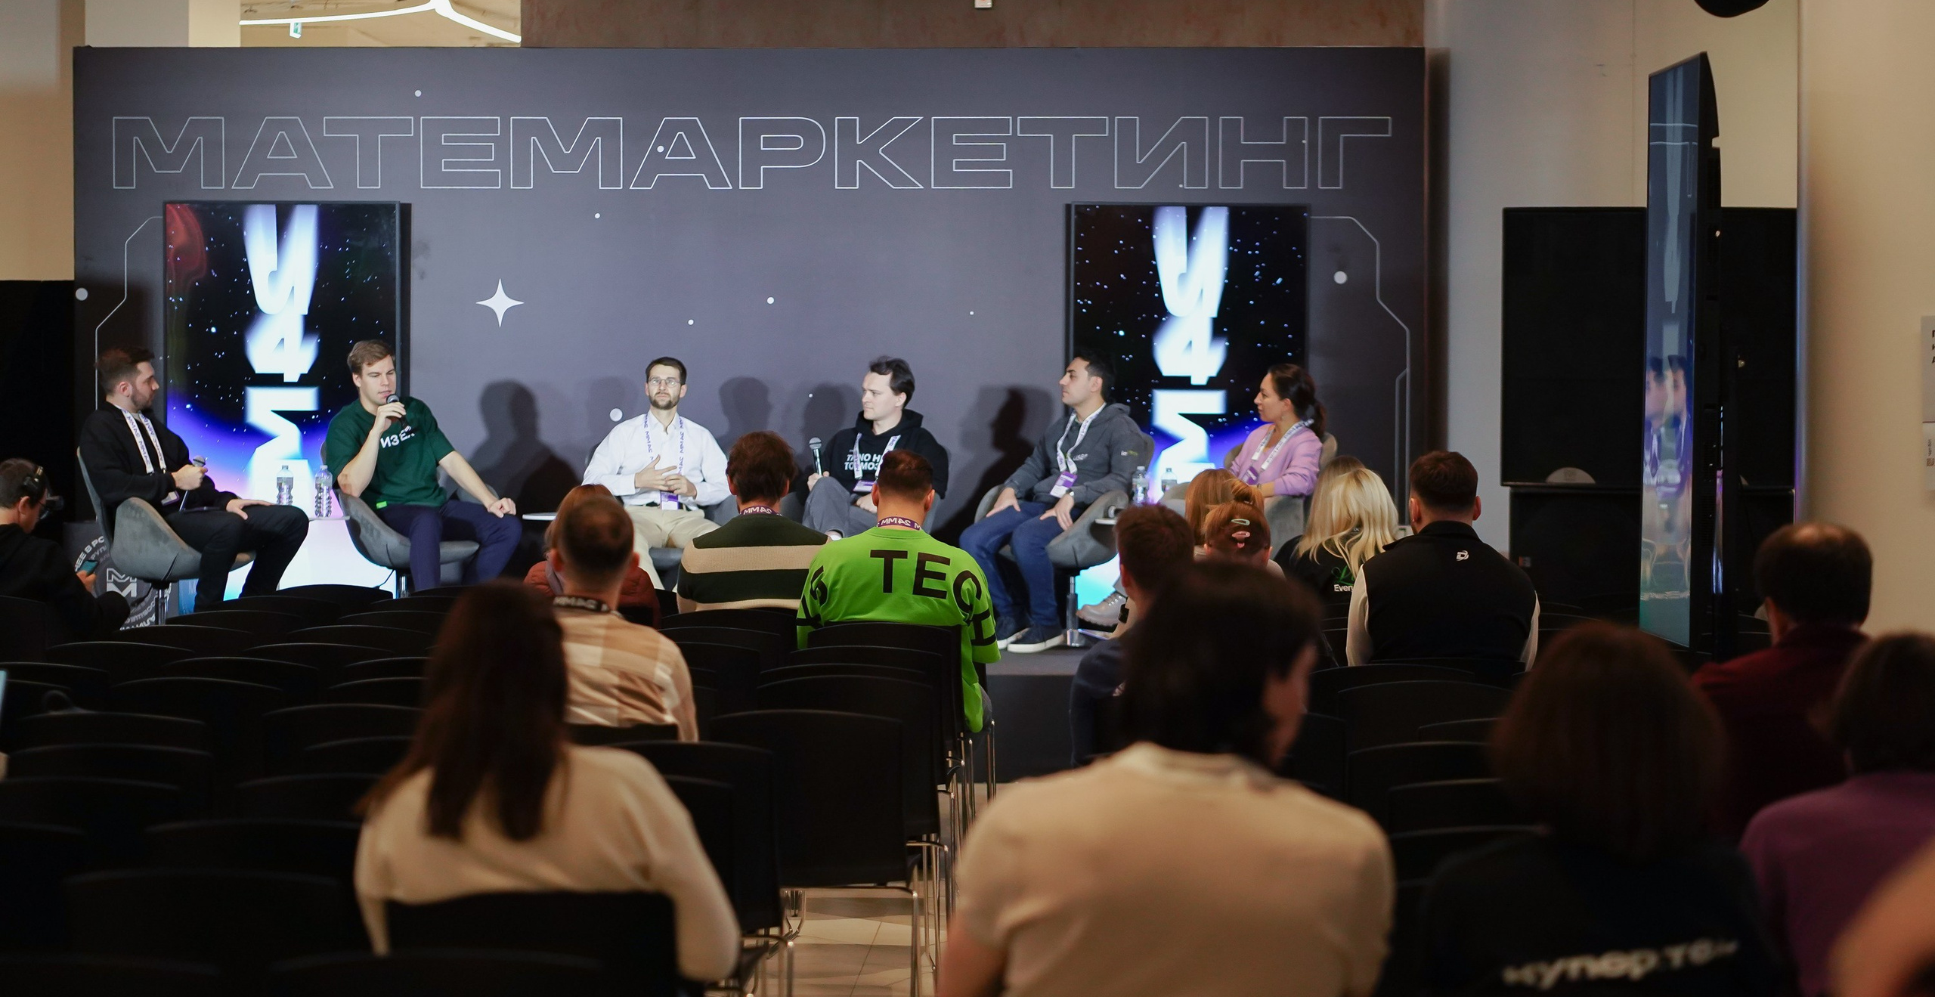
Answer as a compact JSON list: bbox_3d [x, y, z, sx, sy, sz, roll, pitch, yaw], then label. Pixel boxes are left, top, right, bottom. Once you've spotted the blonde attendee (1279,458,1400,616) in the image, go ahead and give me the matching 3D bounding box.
[{"bbox_3d":[1.179,0.501,14.218,0.460,1.260,0.760,0,1,0],"label":"blonde attendee"}]

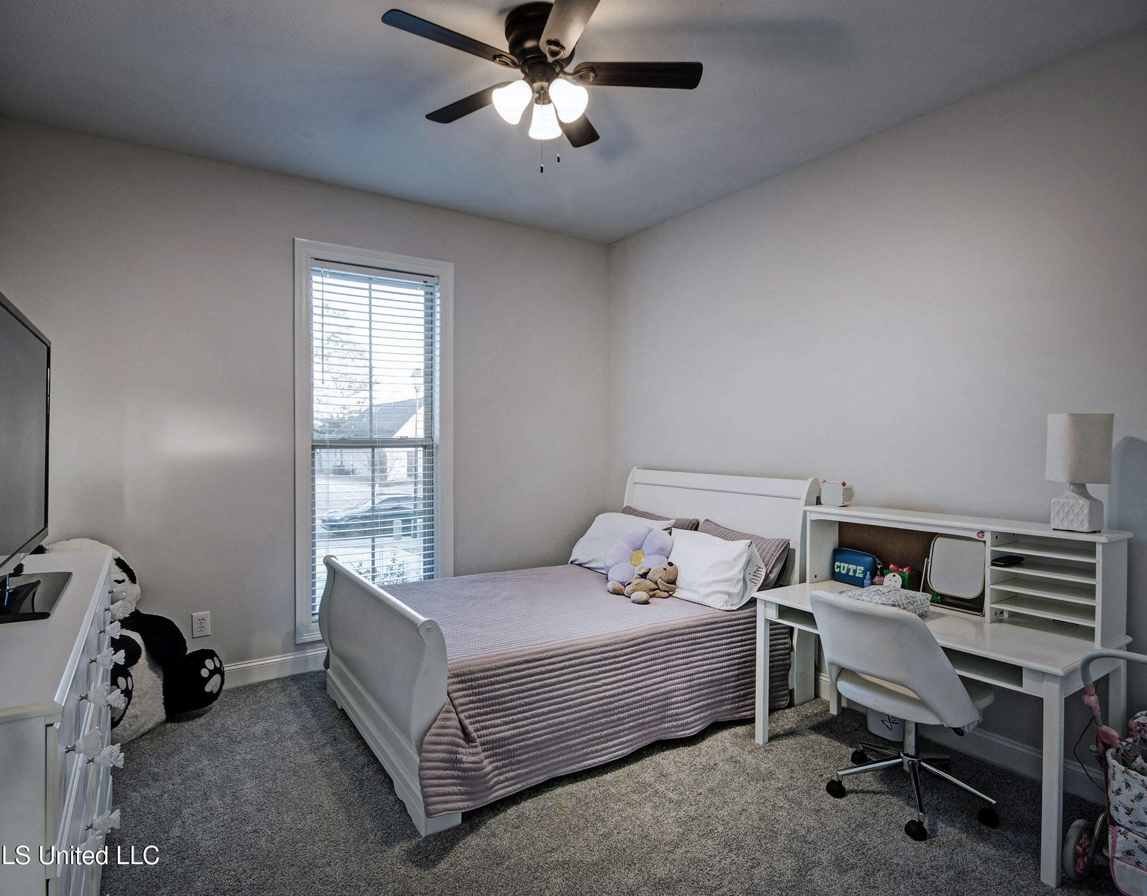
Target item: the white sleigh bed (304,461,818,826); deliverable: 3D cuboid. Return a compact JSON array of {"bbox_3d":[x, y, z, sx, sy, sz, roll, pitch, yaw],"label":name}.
[{"bbox_3d":[-0.051,0.783,3.397,2.270,1.245,1.535,-1,1,-32],"label":"white sleigh bed"}]

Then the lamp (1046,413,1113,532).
[{"bbox_3d":[1.894,0.090,2.252,0.165,0.450,0.165,-1,1,-35],"label":"lamp"}]

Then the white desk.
[{"bbox_3d":[1.471,1.059,2.555,0.605,0.727,1.220,-1,1,-35],"label":"white desk"}]

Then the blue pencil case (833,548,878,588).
[{"bbox_3d":[1.392,0.616,3.010,0.070,0.155,0.220,-1,1,-35],"label":"blue pencil case"}]

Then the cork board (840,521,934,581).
[{"bbox_3d":[1.584,0.521,2.855,0.020,0.330,0.700,-1,1,-35],"label":"cork board"}]

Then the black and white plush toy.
[{"bbox_3d":[-2.227,0.922,3.025,0.580,0.970,0.650,0,1,17],"label":"black and white plush toy"}]

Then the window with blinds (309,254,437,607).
[{"bbox_3d":[-1.286,-0.064,3.966,0.830,2.250,0.090,-1,1,-35],"label":"window with blinds"}]

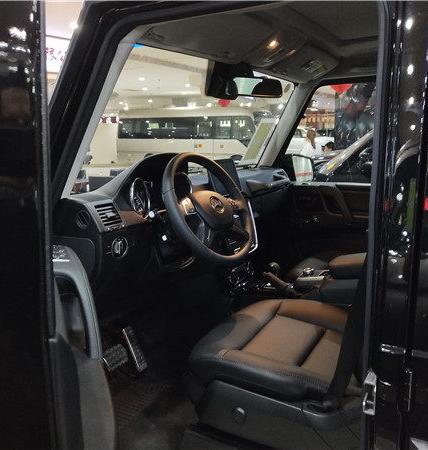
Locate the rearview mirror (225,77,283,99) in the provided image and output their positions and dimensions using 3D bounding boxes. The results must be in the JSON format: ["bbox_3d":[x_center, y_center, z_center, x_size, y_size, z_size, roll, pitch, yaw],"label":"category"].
[{"bbox_3d":[0.136,-0.470,1.789,0.235,0.068,0.045,-8,16,-36],"label":"rearview mirror"}]

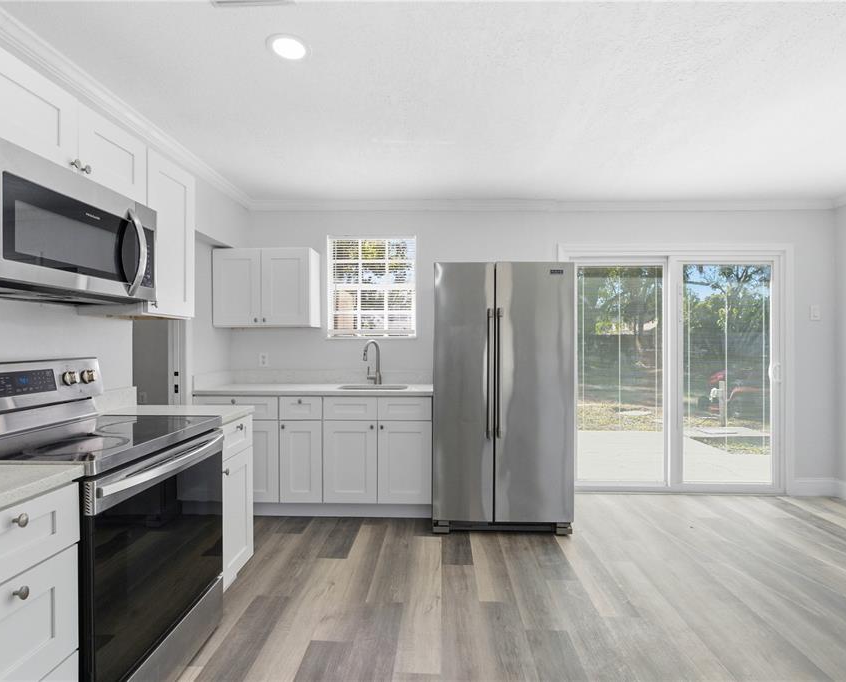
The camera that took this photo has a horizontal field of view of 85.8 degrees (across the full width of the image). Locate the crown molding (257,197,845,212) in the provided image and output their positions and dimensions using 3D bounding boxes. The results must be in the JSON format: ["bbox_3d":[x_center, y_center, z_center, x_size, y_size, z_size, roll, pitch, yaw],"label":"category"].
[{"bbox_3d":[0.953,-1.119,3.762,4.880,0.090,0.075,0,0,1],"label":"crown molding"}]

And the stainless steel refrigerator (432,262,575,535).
[{"bbox_3d":[0.536,0.379,3.316,0.910,1.775,0.810,0,0,1],"label":"stainless steel refrigerator"}]

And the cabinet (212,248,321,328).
[{"bbox_3d":[-1.244,-0.410,3.685,0.765,0.612,0.325,0,0,1],"label":"cabinet"}]

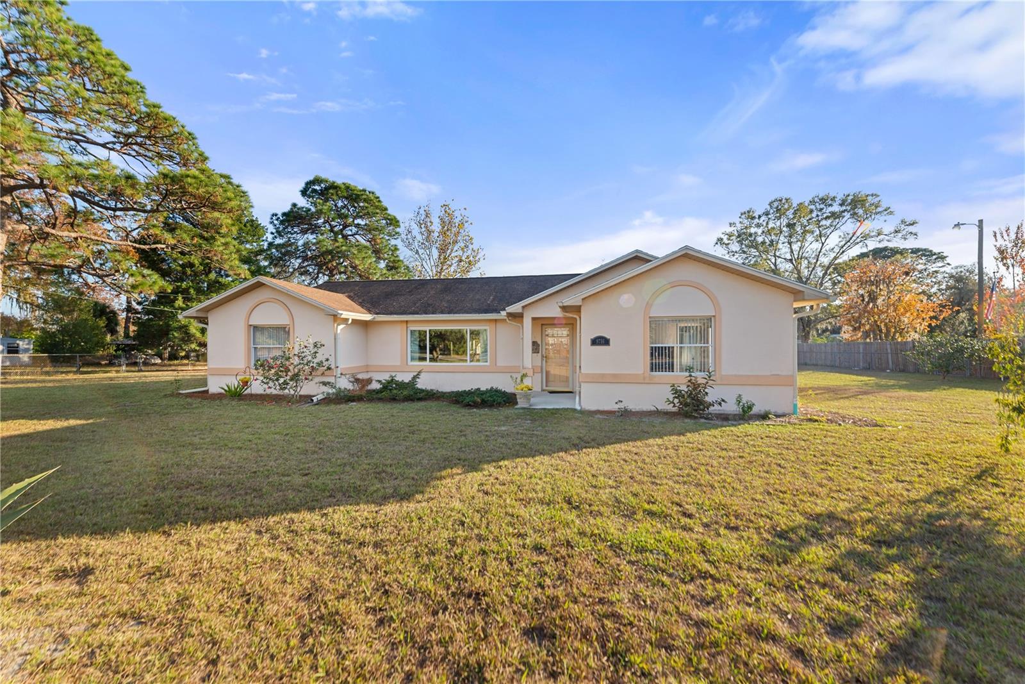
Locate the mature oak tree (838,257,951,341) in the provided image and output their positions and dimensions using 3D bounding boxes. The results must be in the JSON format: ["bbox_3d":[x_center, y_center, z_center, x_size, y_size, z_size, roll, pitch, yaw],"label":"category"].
[{"bbox_3d":[28.782,-2.262,30.000,6.600,8.300,6.200,0,-1,10],"label":"mature oak tree"}]

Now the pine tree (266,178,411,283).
[{"bbox_3d":[-12.951,-5.174,29.500,10.200,14.110,9.600,0,-1,10],"label":"pine tree"}]

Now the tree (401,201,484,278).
[{"bbox_3d":[-4.747,-3.807,27.000,6.000,11.300,5.600,0,-1,10],"label":"tree"}]

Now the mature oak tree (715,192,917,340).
[{"bbox_3d":[29.659,-6.289,39.000,16.000,16.630,15.000,0,-1,10],"label":"mature oak tree"}]

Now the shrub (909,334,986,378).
[{"bbox_3d":[20.165,0.664,18.500,2.800,2.110,2.600,0,-1,10],"label":"shrub"}]

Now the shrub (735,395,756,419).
[{"bbox_3d":[4.865,1.332,8.350,0.450,0.470,0.420,0,-1,10],"label":"shrub"}]

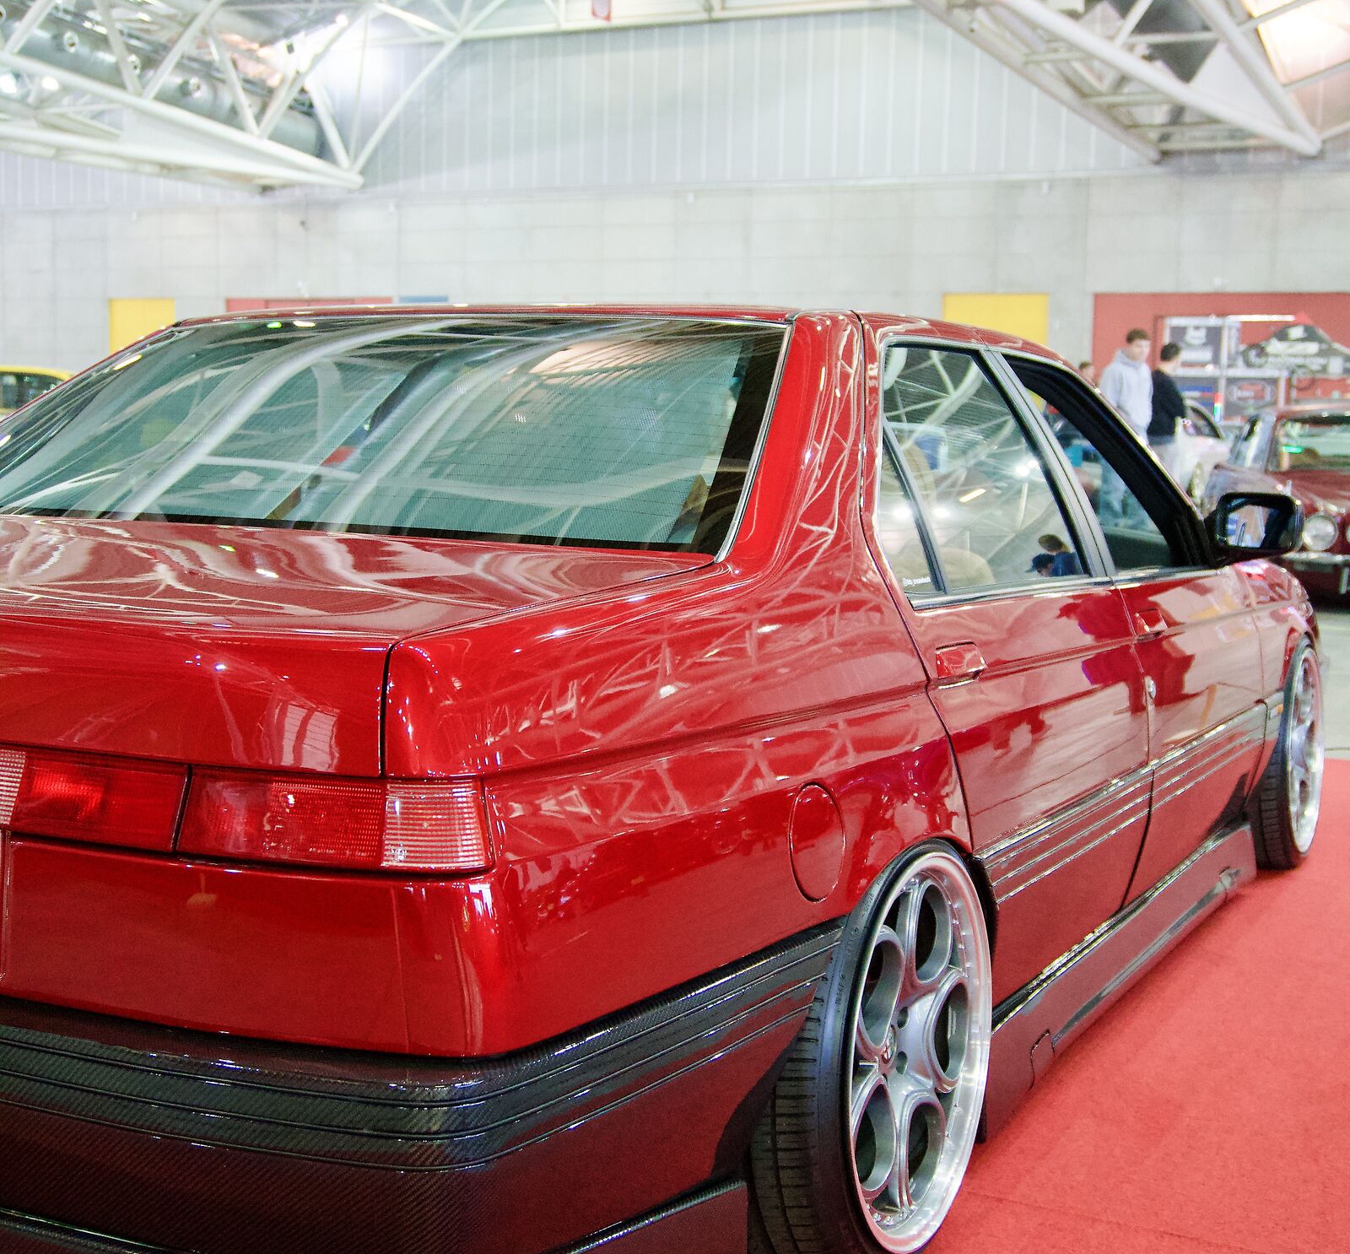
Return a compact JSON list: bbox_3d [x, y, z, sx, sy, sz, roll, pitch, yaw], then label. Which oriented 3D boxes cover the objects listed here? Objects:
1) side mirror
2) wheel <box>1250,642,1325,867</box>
[{"bbox_3d":[1.255,-0.220,4.154,0.220,0.150,0.130,5,8,28],"label":"side mirror"},{"bbox_3d":[1.504,0.310,4.884,0.220,0.610,0.610,2,6,28],"label":"wheel"}]

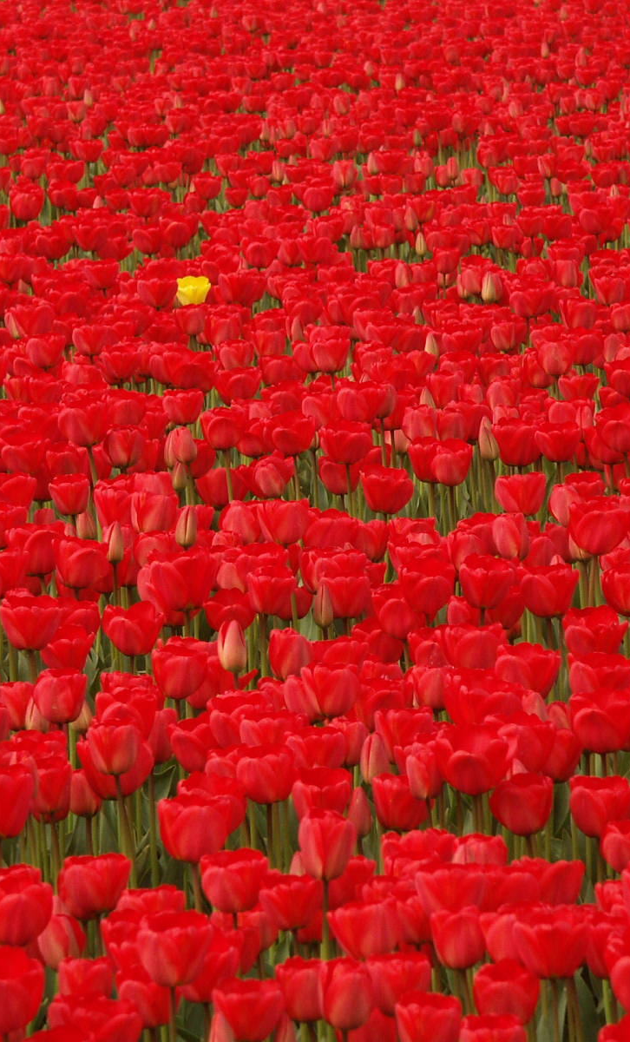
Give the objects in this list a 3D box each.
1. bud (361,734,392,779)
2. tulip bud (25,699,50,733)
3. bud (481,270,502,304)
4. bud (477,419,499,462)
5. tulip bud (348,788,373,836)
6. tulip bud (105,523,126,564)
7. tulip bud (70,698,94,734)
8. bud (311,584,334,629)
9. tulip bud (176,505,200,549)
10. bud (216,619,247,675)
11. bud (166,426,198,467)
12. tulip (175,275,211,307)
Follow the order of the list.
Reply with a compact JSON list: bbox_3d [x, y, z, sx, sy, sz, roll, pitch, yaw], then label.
[{"bbox_3d":[0.067,0.259,8.737,0.033,0.055,0.033,7,6,0],"label":"bud"},{"bbox_3d":[-0.305,0.211,8.758,0.029,0.046,0.029,-6,6,0],"label":"tulip bud"},{"bbox_3d":[0.311,-0.411,14.062,0.035,0.060,0.035,0,6,0],"label":"bud"},{"bbox_3d":[0.246,-0.114,11.321,0.028,0.061,0.028,-10,6,0],"label":"bud"},{"bbox_3d":[0.046,0.290,7.957,0.024,0.049,0.024,0,6,0],"label":"tulip bud"},{"bbox_3d":[-0.260,0.029,10.409,0.023,0.055,0.023,5,6,0],"label":"tulip bud"},{"bbox_3d":[-0.270,0.220,9.203,0.030,0.050,0.030,3,6,0],"label":"tulip bud"},{"bbox_3d":[0.011,0.104,9.761,0.025,0.056,0.025,0,6,0],"label":"bud"},{"bbox_3d":[-0.177,0.008,11.078,0.031,0.060,0.031,3,6,0],"label":"tulip bud"},{"bbox_3d":[-0.097,0.146,9.309,0.033,0.061,0.033,-6,6,0],"label":"bud"},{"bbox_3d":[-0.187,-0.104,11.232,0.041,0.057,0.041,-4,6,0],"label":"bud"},{"bbox_3d":[-0.213,-0.401,13.967,0.061,0.053,0.061,0,6,0],"label":"tulip"}]

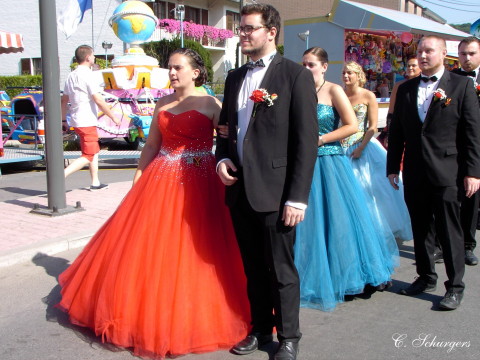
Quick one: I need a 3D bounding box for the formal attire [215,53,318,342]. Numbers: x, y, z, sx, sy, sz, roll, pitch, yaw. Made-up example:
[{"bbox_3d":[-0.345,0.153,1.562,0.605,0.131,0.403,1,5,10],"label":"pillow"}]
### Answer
[{"bbox_3d":[0.144,0.110,3.456,0.520,1.552,0.320,6,11,36],"label":"formal attire"}]

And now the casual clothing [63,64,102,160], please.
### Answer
[{"bbox_3d":[-1.941,-0.826,7.864,0.400,1.178,0.470,-7,11,-39],"label":"casual clothing"}]

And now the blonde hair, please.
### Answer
[{"bbox_3d":[1.005,-0.922,5.525,0.180,0.240,0.200,7,12,41],"label":"blonde hair"}]

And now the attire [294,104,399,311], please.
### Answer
[{"bbox_3d":[0.671,0.117,4.449,0.780,1.278,0.840,7,12,41],"label":"attire"}]

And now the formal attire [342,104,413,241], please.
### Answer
[{"bbox_3d":[1.170,-0.075,5.705,0.780,1.193,0.840,7,11,39],"label":"formal attire"}]

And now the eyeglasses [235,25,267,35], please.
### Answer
[{"bbox_3d":[0.064,-0.763,3.252,0.135,0.045,0.140,-8,12,-41],"label":"eyeglasses"}]

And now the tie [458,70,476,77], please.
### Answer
[{"bbox_3d":[1.802,-0.843,5.052,0.125,0.055,0.045,4,10,28],"label":"tie"}]

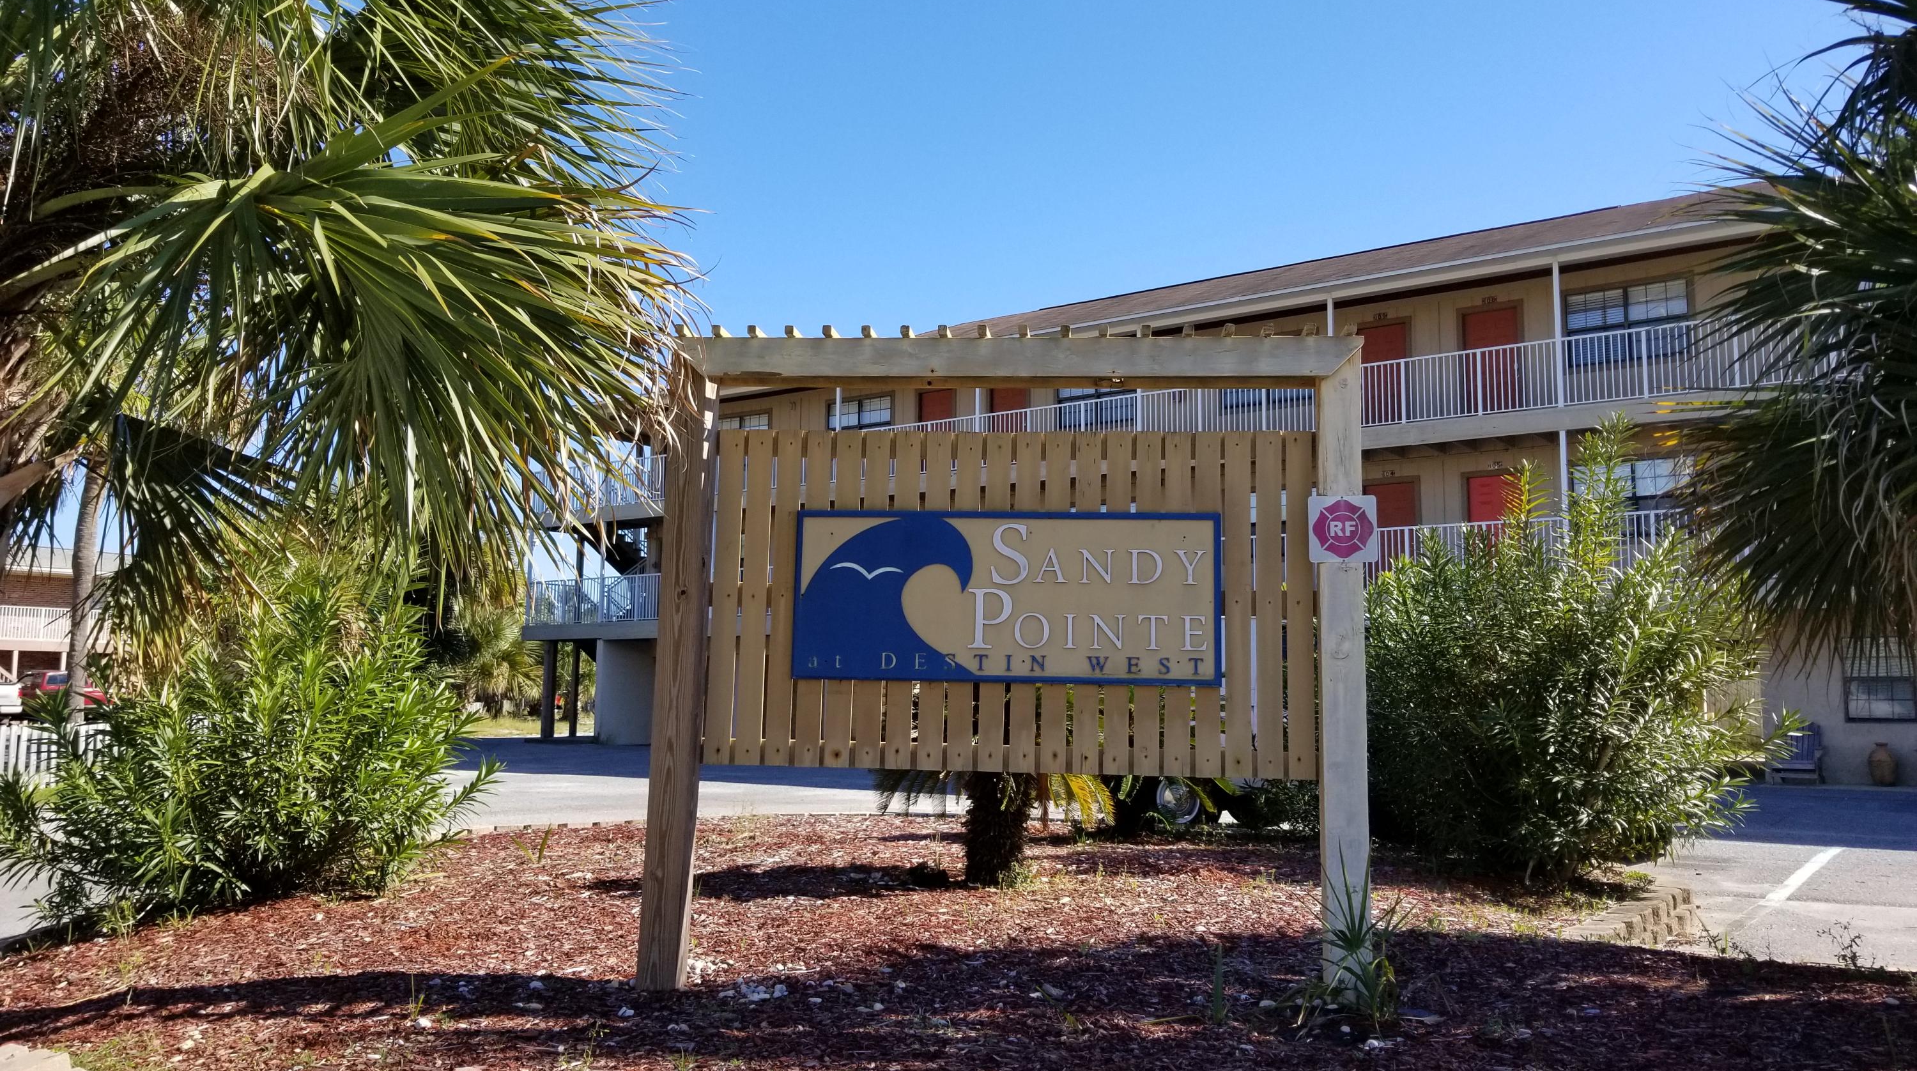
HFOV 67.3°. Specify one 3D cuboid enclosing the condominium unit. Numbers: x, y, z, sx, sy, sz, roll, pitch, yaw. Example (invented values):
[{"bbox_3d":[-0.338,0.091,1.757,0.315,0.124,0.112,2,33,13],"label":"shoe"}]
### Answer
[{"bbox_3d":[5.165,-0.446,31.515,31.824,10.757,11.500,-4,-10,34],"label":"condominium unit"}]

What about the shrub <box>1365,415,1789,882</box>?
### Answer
[{"bbox_3d":[3.920,0.782,9.603,2.750,2.950,2.500,1,-8,0],"label":"shrub"}]

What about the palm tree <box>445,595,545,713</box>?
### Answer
[{"bbox_3d":[-13.767,3.504,42.902,3.100,3.800,3.100,1,-8,0],"label":"palm tree"}]

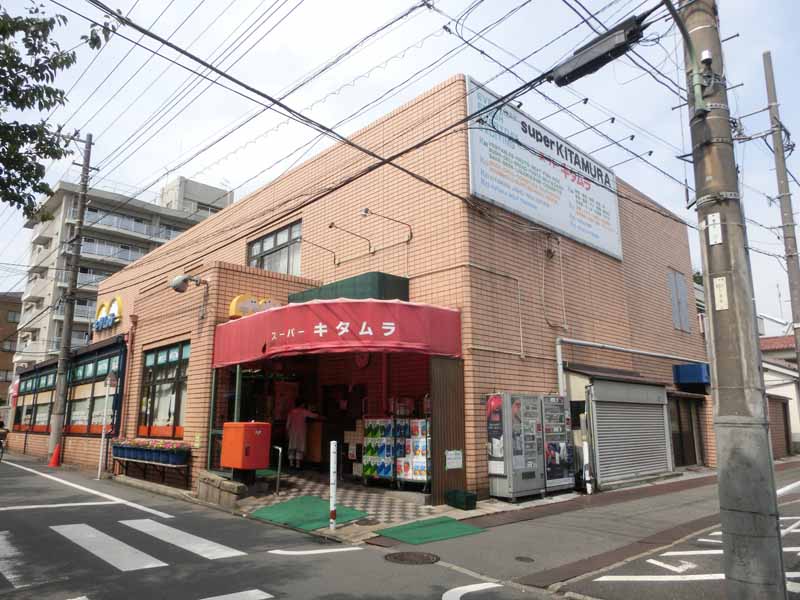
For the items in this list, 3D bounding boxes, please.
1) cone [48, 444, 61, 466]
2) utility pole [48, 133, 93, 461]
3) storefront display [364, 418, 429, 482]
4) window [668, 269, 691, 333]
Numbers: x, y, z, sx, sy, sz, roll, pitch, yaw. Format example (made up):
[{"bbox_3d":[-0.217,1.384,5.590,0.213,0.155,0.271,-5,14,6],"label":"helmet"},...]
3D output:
[{"bbox_3d":[-11.504,5.179,18.570,0.370,0.690,0.370,7,-14,-30],"label":"cone"},{"bbox_3d":[-12.960,-0.529,21.981,0.380,13.335,0.380,10,-17,-42],"label":"utility pole"},{"bbox_3d":[0.071,2.927,10.806,0.420,1.250,1.850,11,-17,-42],"label":"storefront display"},{"bbox_3d":[9.326,0.042,18.441,1.420,2.000,0.100,12,-17,-43],"label":"window"}]

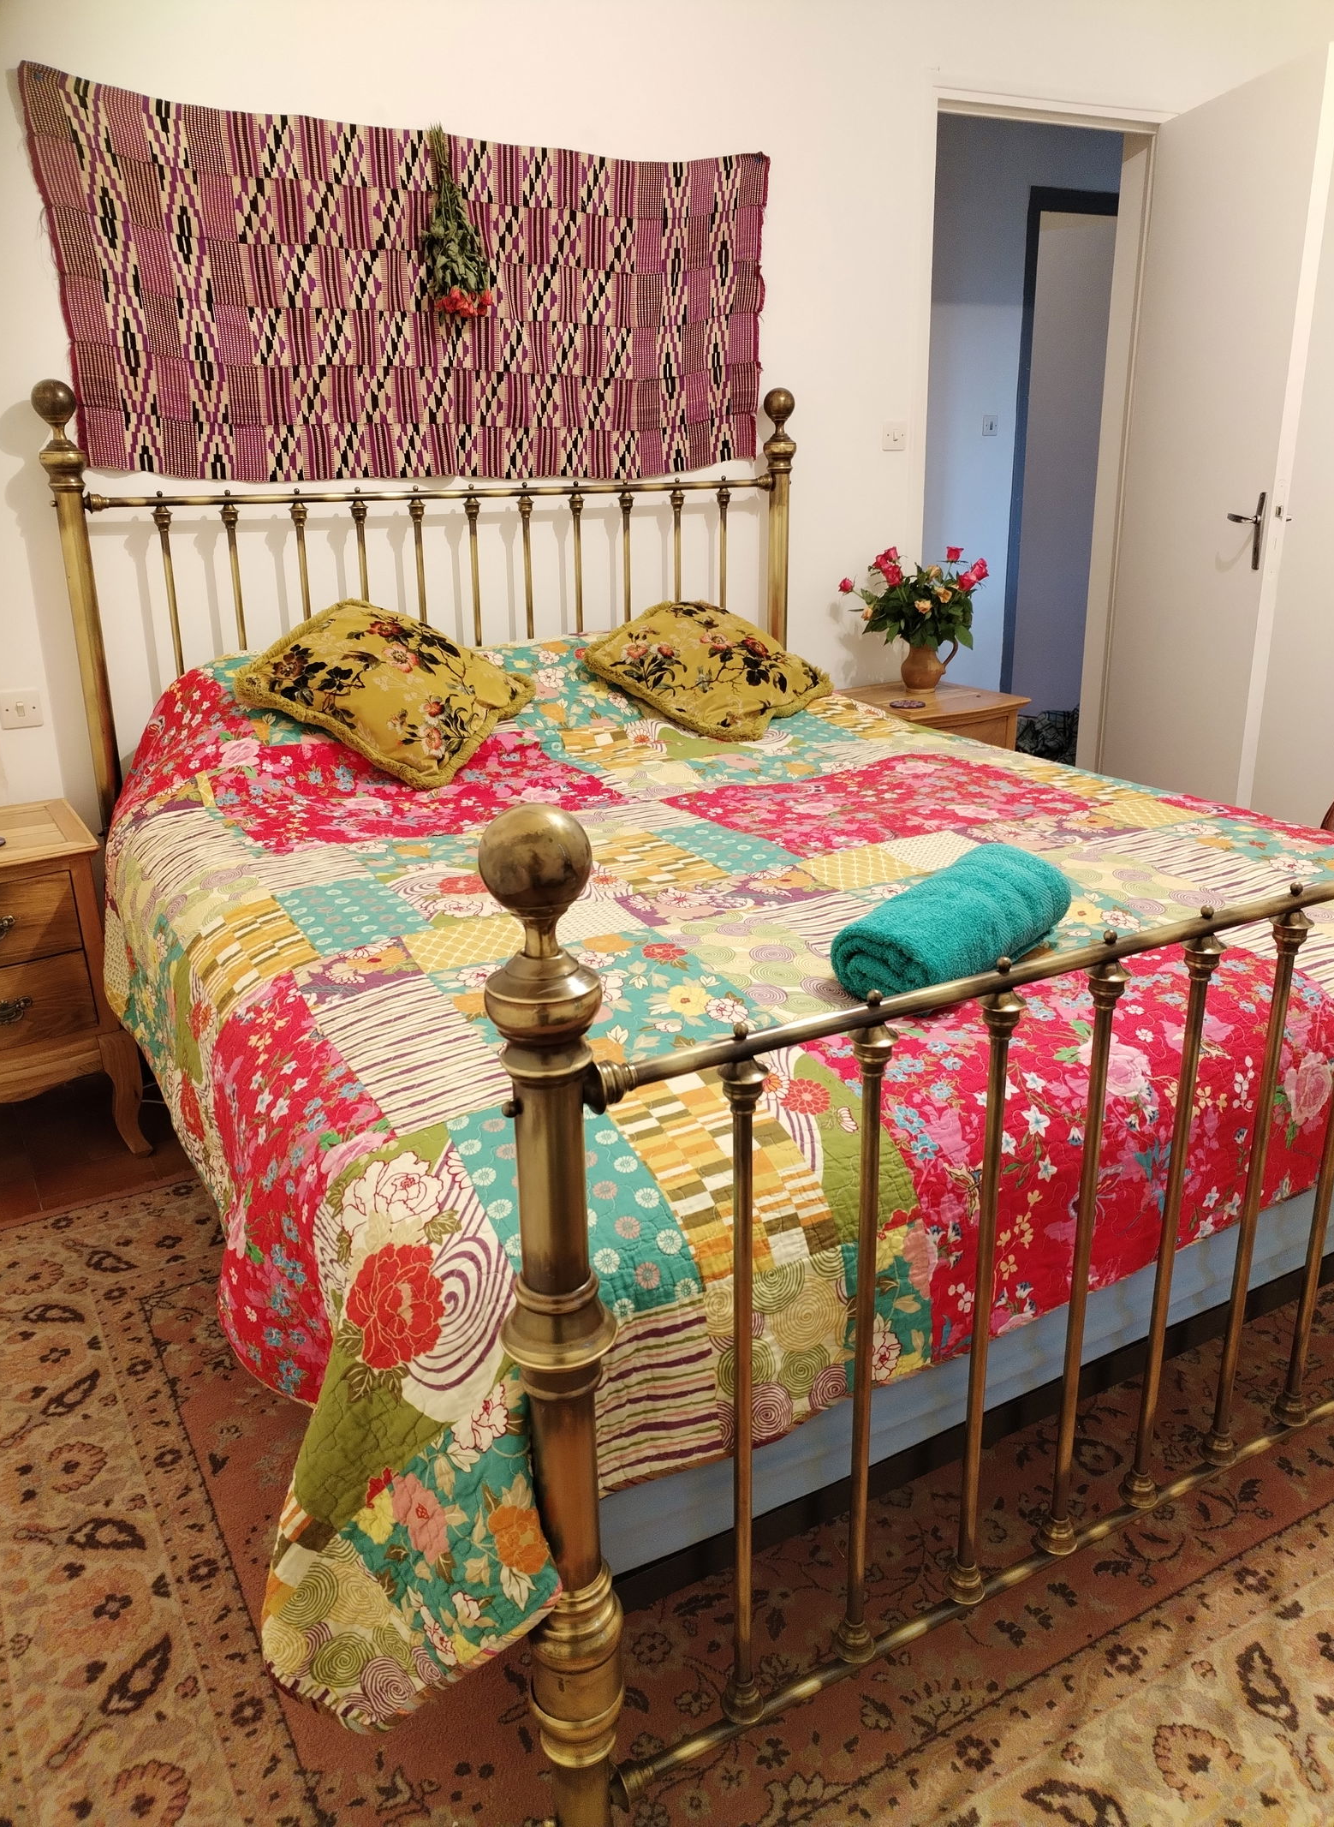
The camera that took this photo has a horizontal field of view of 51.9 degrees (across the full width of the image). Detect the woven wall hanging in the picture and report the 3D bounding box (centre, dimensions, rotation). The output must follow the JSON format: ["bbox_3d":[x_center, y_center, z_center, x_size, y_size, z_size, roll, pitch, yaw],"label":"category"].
[{"bbox_3d":[-0.468,-1.356,3.023,1.639,0.748,0.026,-11,21,-28],"label":"woven wall hanging"}]

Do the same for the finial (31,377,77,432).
[{"bbox_3d":[-1.170,-0.969,2.619,0.077,0.098,0.077,-11,21,-28],"label":"finial"}]

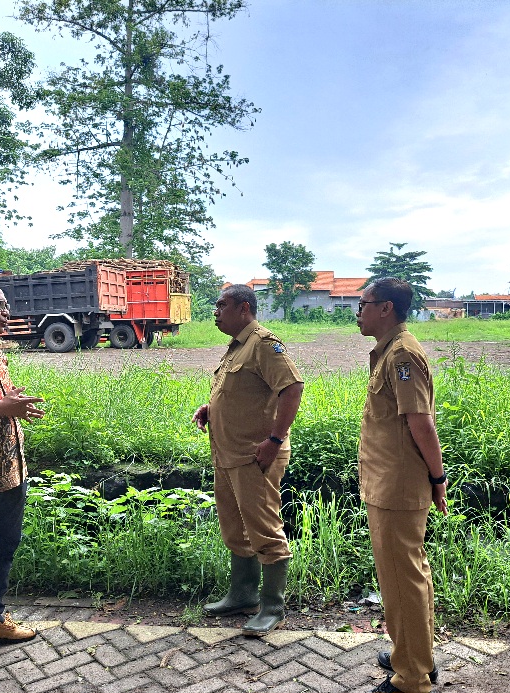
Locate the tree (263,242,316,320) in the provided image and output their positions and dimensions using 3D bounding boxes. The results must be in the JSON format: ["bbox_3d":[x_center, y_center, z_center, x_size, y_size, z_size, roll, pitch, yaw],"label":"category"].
[{"bbox_3d":[2.962,-5.538,55.000,4.600,6.800,4.600,0,4,0],"label":"tree"}]

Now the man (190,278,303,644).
[{"bbox_3d":[-0.040,0.528,3.111,0.500,1.650,0.520,-1,4,-21],"label":"man"}]

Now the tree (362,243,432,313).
[{"bbox_3d":[12.857,-5.828,57.000,6.400,6.900,6.400,0,4,0],"label":"tree"}]

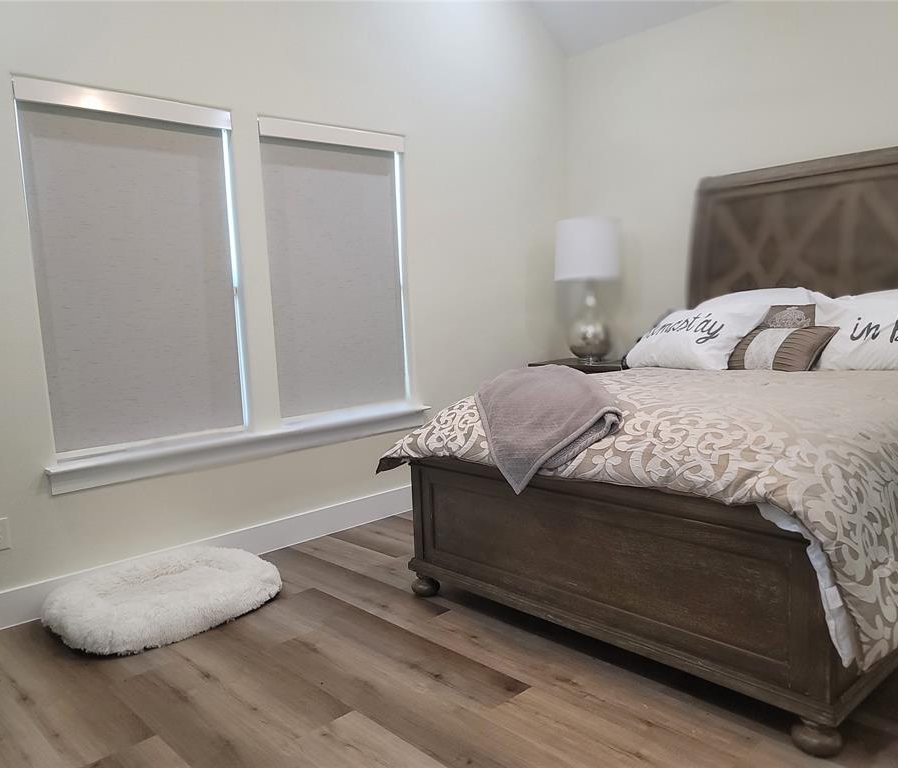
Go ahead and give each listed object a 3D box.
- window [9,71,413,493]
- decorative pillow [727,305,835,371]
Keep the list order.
[{"bbox_3d":[-0.911,-0.462,3.541,1.980,1.613,0.120,-8,8,-43],"label":"window"},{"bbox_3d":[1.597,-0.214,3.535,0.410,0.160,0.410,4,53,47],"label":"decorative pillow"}]

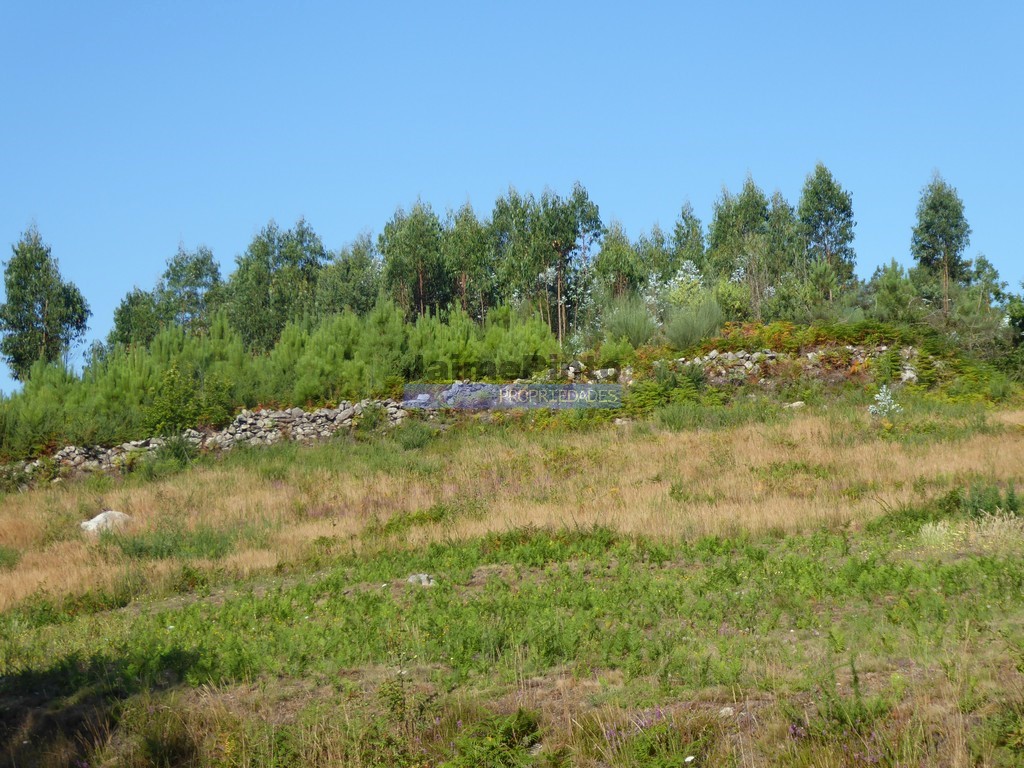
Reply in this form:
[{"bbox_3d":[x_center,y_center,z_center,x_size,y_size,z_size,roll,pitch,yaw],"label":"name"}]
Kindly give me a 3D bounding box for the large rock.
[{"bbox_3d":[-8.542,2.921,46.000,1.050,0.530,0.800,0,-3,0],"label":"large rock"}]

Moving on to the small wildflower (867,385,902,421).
[{"bbox_3d":[10.238,0.507,60.000,0.920,1.000,0.850,0,-3,0],"label":"small wildflower"}]

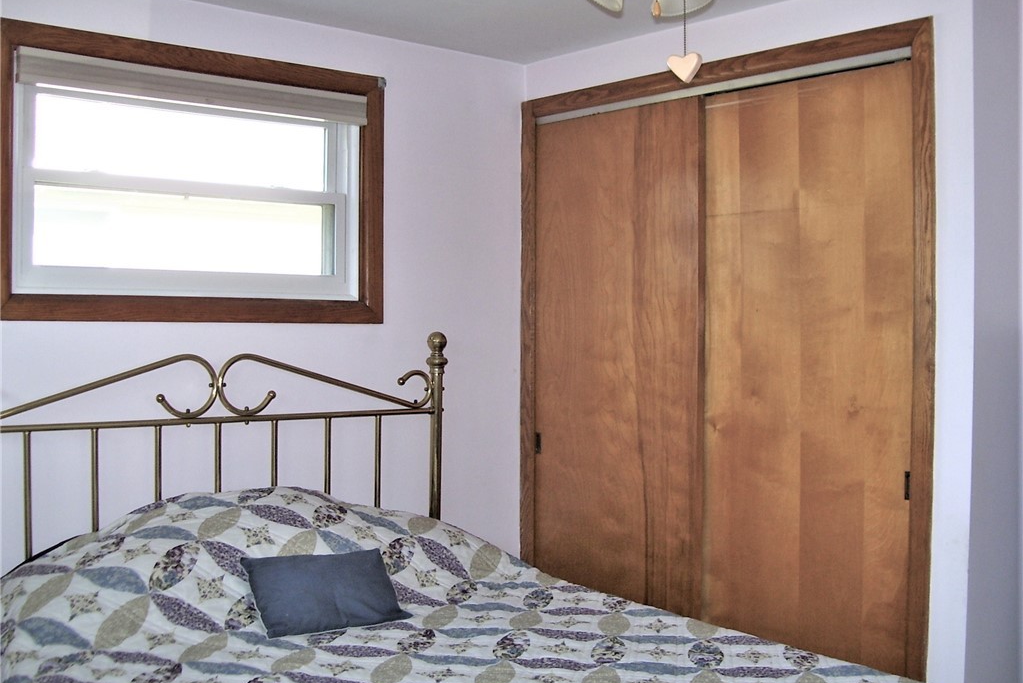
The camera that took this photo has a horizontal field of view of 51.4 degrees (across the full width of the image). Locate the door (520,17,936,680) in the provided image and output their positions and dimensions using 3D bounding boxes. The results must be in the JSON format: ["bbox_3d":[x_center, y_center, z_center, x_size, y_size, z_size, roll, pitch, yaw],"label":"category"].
[{"bbox_3d":[0.580,0.230,3.276,0.090,2.130,1.528,-2,2,-42],"label":"door"}]

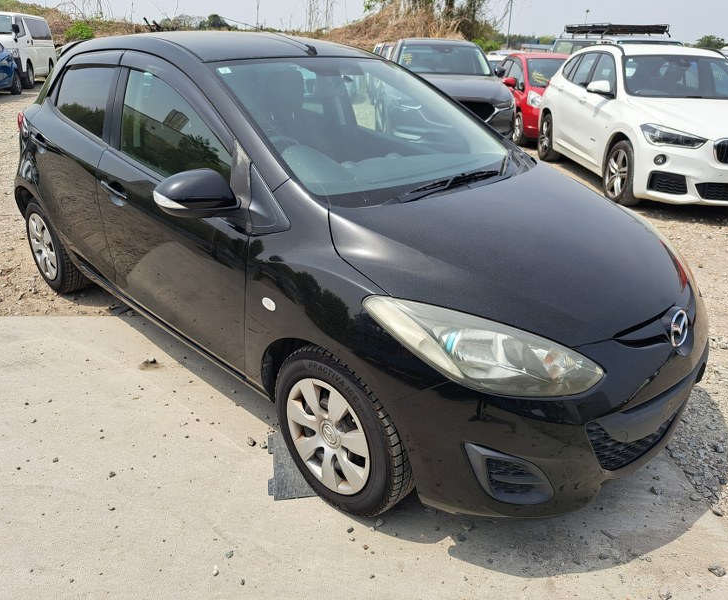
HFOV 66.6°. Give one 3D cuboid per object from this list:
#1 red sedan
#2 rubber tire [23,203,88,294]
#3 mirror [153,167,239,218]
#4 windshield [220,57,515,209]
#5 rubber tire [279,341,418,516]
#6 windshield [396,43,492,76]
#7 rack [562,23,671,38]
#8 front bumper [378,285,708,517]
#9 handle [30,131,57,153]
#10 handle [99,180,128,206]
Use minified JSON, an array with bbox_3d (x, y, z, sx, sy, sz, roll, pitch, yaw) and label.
[{"bbox_3d":[3.575,-4.006,10.944,1.700,1.520,3.900,0,24,-4],"label":"red sedan"},{"bbox_3d":[-1.860,-0.345,3.383,0.580,0.575,0.180,23,31,38],"label":"rubber tire"},{"bbox_3d":[-0.523,-0.348,1.797,0.175,0.175,0.240,23,31,38],"label":"mirror"},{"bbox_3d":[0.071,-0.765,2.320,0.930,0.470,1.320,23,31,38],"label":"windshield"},{"bbox_3d":[-0.058,0.409,1.839,0.580,0.575,0.180,23,31,38],"label":"rubber tire"},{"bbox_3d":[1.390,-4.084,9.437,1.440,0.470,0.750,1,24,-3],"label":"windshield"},{"bbox_3d":[5.693,-6.155,12.717,1.350,0.300,2.400,0,24,-4],"label":"rack"},{"bbox_3d":[0.816,0.230,1.967,0.570,0.520,1.680,23,31,38],"label":"front bumper"},{"bbox_3d":[-1.657,-0.799,2.850,0.230,0.075,0.055,23,31,38],"label":"handle"},{"bbox_3d":[-1.079,-0.453,2.379,0.230,0.075,0.055,23,31,38],"label":"handle"}]

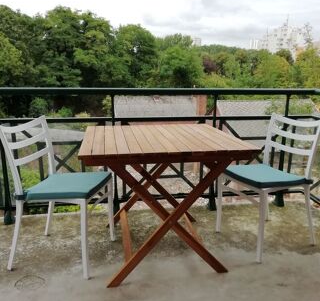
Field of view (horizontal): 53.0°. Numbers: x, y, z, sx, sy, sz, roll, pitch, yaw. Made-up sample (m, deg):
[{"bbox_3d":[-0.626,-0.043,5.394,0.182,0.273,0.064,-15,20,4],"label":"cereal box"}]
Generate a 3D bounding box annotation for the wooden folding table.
[{"bbox_3d":[-0.008,0.269,1.992,0.870,0.730,0.900,-2,13,-10],"label":"wooden folding table"}]

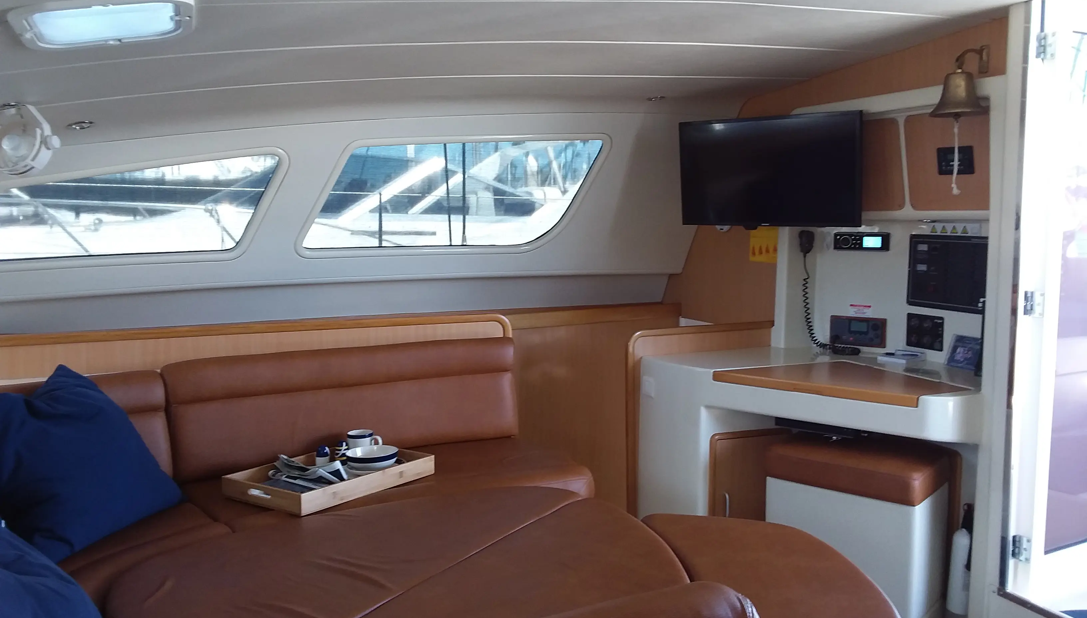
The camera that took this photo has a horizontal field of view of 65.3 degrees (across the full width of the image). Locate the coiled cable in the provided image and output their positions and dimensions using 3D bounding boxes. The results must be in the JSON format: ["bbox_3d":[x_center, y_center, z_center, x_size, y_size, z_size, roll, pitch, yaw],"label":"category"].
[{"bbox_3d":[0.948,-0.020,2.790,0.190,0.333,0.070,4,6,33],"label":"coiled cable"}]

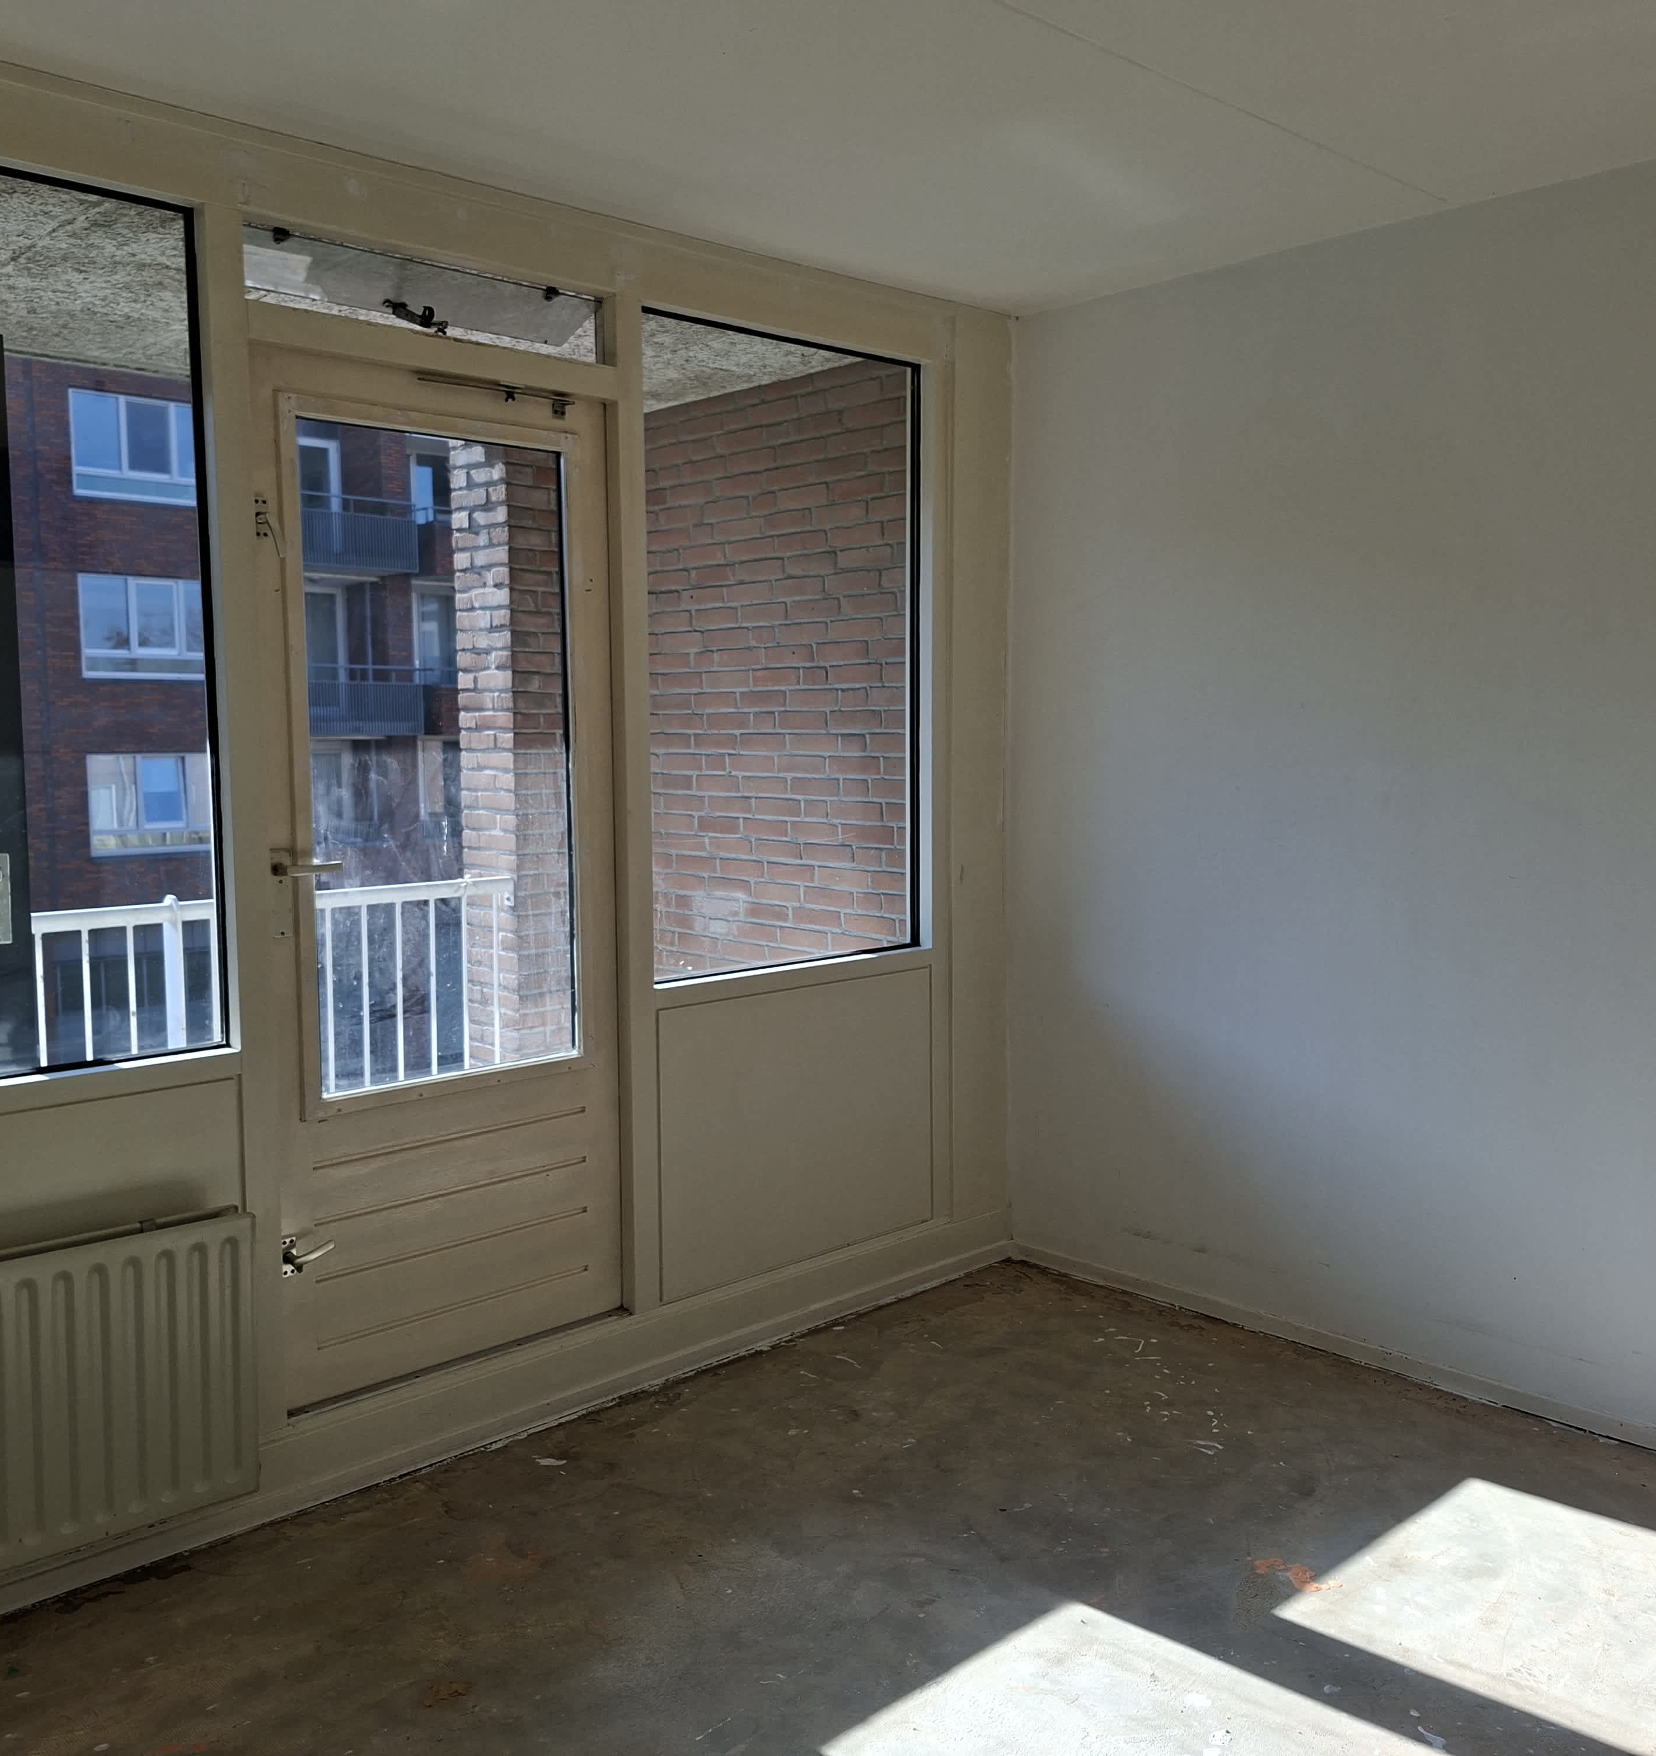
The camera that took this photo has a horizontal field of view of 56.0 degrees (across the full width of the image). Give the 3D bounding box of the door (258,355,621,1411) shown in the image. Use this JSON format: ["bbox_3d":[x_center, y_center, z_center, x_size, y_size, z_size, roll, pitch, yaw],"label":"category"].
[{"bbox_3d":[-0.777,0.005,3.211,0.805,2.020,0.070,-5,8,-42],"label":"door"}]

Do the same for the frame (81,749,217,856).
[{"bbox_3d":[-11.189,-1.254,26.041,2.250,1.660,0.130,-5,8,-42],"label":"frame"}]

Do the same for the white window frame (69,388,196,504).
[{"bbox_3d":[-11.228,-7.033,25.474,2.250,1.660,0.130,-5,8,-42],"label":"white window frame"}]

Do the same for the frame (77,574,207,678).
[{"bbox_3d":[-11.209,-4.126,25.759,2.250,1.660,0.130,-5,8,-42],"label":"frame"}]

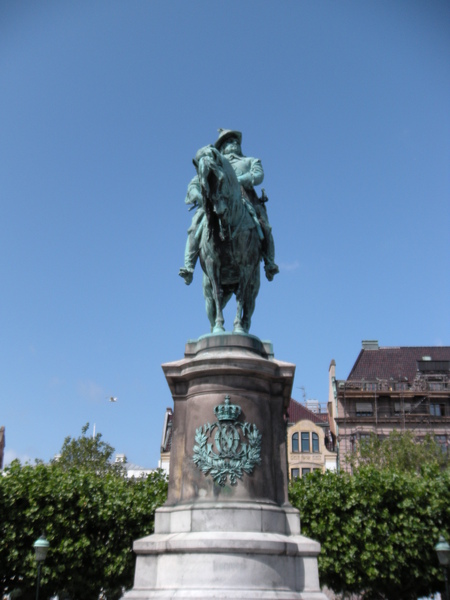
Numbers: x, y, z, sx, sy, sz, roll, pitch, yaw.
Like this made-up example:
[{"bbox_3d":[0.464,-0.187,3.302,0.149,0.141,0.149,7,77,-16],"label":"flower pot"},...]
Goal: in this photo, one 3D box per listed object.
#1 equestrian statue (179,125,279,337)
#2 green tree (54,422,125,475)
[{"bbox_3d":[0.075,-1.095,16.734,1.662,4.088,3.400,1,-20,0],"label":"equestrian statue"},{"bbox_3d":[-5.832,10.189,38.834,4.600,10.485,4.600,1,-20,0],"label":"green tree"}]

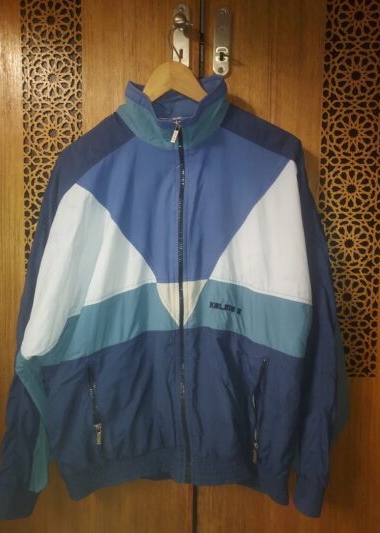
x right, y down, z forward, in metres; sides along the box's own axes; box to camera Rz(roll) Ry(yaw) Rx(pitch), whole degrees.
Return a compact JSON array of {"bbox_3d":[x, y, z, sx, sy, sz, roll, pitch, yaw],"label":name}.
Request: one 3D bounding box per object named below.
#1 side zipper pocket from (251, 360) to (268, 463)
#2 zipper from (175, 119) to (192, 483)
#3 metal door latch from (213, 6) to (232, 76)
[{"bbox_3d":[0.137,0.284,0.730,0.027,0.212,0.020,3,5,-6],"label":"side zipper pocket"},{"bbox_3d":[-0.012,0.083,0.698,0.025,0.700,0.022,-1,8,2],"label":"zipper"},{"bbox_3d":[0.066,-0.458,0.752,0.037,0.143,0.014,1,4,2],"label":"metal door latch"}]

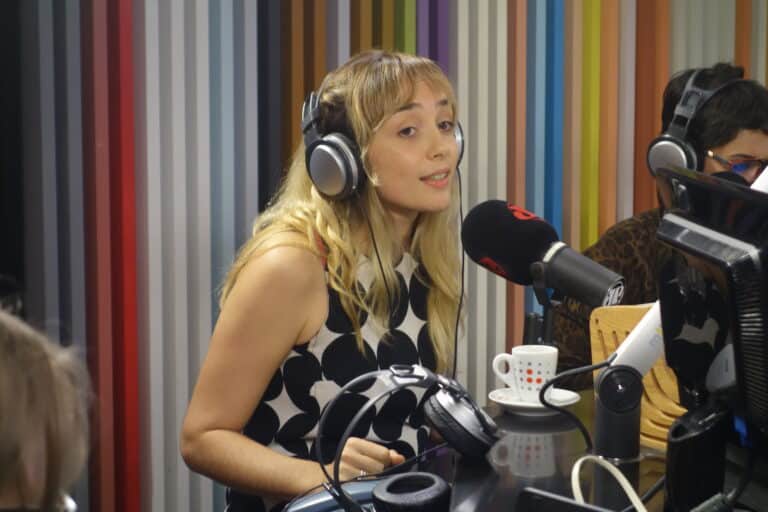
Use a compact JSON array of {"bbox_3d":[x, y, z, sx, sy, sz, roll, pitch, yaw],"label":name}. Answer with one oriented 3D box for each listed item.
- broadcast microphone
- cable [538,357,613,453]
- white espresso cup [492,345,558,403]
[{"bbox_3d":[0.211,-0.003,2.860,0.238,0.098,0.098,27,20,27],"label":"broadcast microphone"},{"bbox_3d":[0.226,0.175,2.520,0.087,0.108,0.035,0,8,0],"label":"cable"},{"bbox_3d":[0.183,0.153,2.772,0.088,0.064,0.060,-2,8,-17],"label":"white espresso cup"}]

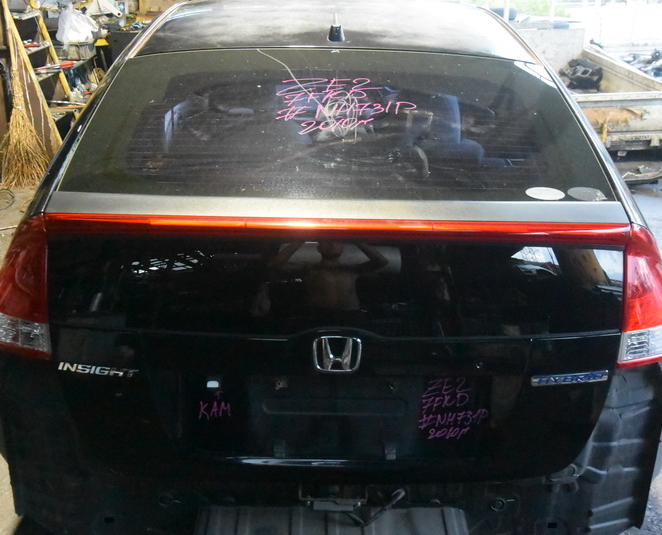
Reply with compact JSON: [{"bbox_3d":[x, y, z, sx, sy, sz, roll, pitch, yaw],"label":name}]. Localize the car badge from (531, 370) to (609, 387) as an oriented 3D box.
[{"bbox_3d":[0.459,0.210,1.530,0.160,0.024,0.011,-2,13,-12],"label":"car badge"}]

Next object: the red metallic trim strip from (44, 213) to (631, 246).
[{"bbox_3d":[0.013,-0.069,1.541,1.165,0.062,0.100,1,17,0],"label":"red metallic trim strip"}]

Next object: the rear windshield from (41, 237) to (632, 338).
[{"bbox_3d":[0.009,0.037,1.535,1.135,0.195,0.091,1,2,0],"label":"rear windshield"}]

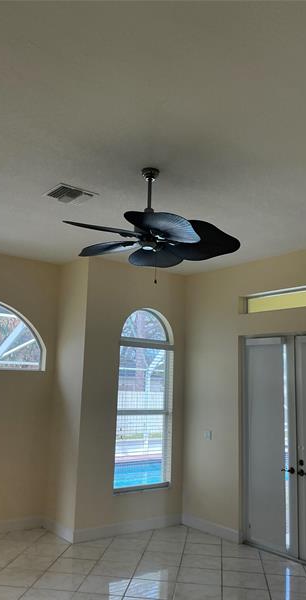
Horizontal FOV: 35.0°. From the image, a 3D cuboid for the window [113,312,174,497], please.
[{"bbox_3d":[-0.114,1.273,6.419,0.910,2.326,0.120,10,-13,-37],"label":"window"}]

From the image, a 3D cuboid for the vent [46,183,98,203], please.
[{"bbox_3d":[-0.723,-0.901,4.221,0.342,0.025,0.351,10,-13,-37],"label":"vent"}]

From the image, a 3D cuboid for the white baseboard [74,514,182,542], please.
[{"bbox_3d":[-0.246,2.811,5.985,1.661,0.123,0.020,10,-13,-37],"label":"white baseboard"}]

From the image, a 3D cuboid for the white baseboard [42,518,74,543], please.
[{"bbox_3d":[-1.151,2.742,5.791,0.020,0.123,0.768,10,-13,-37],"label":"white baseboard"}]

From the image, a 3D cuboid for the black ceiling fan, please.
[{"bbox_3d":[-0.030,-0.659,3.611,1.310,0.677,1.310,10,-13,-37],"label":"black ceiling fan"}]

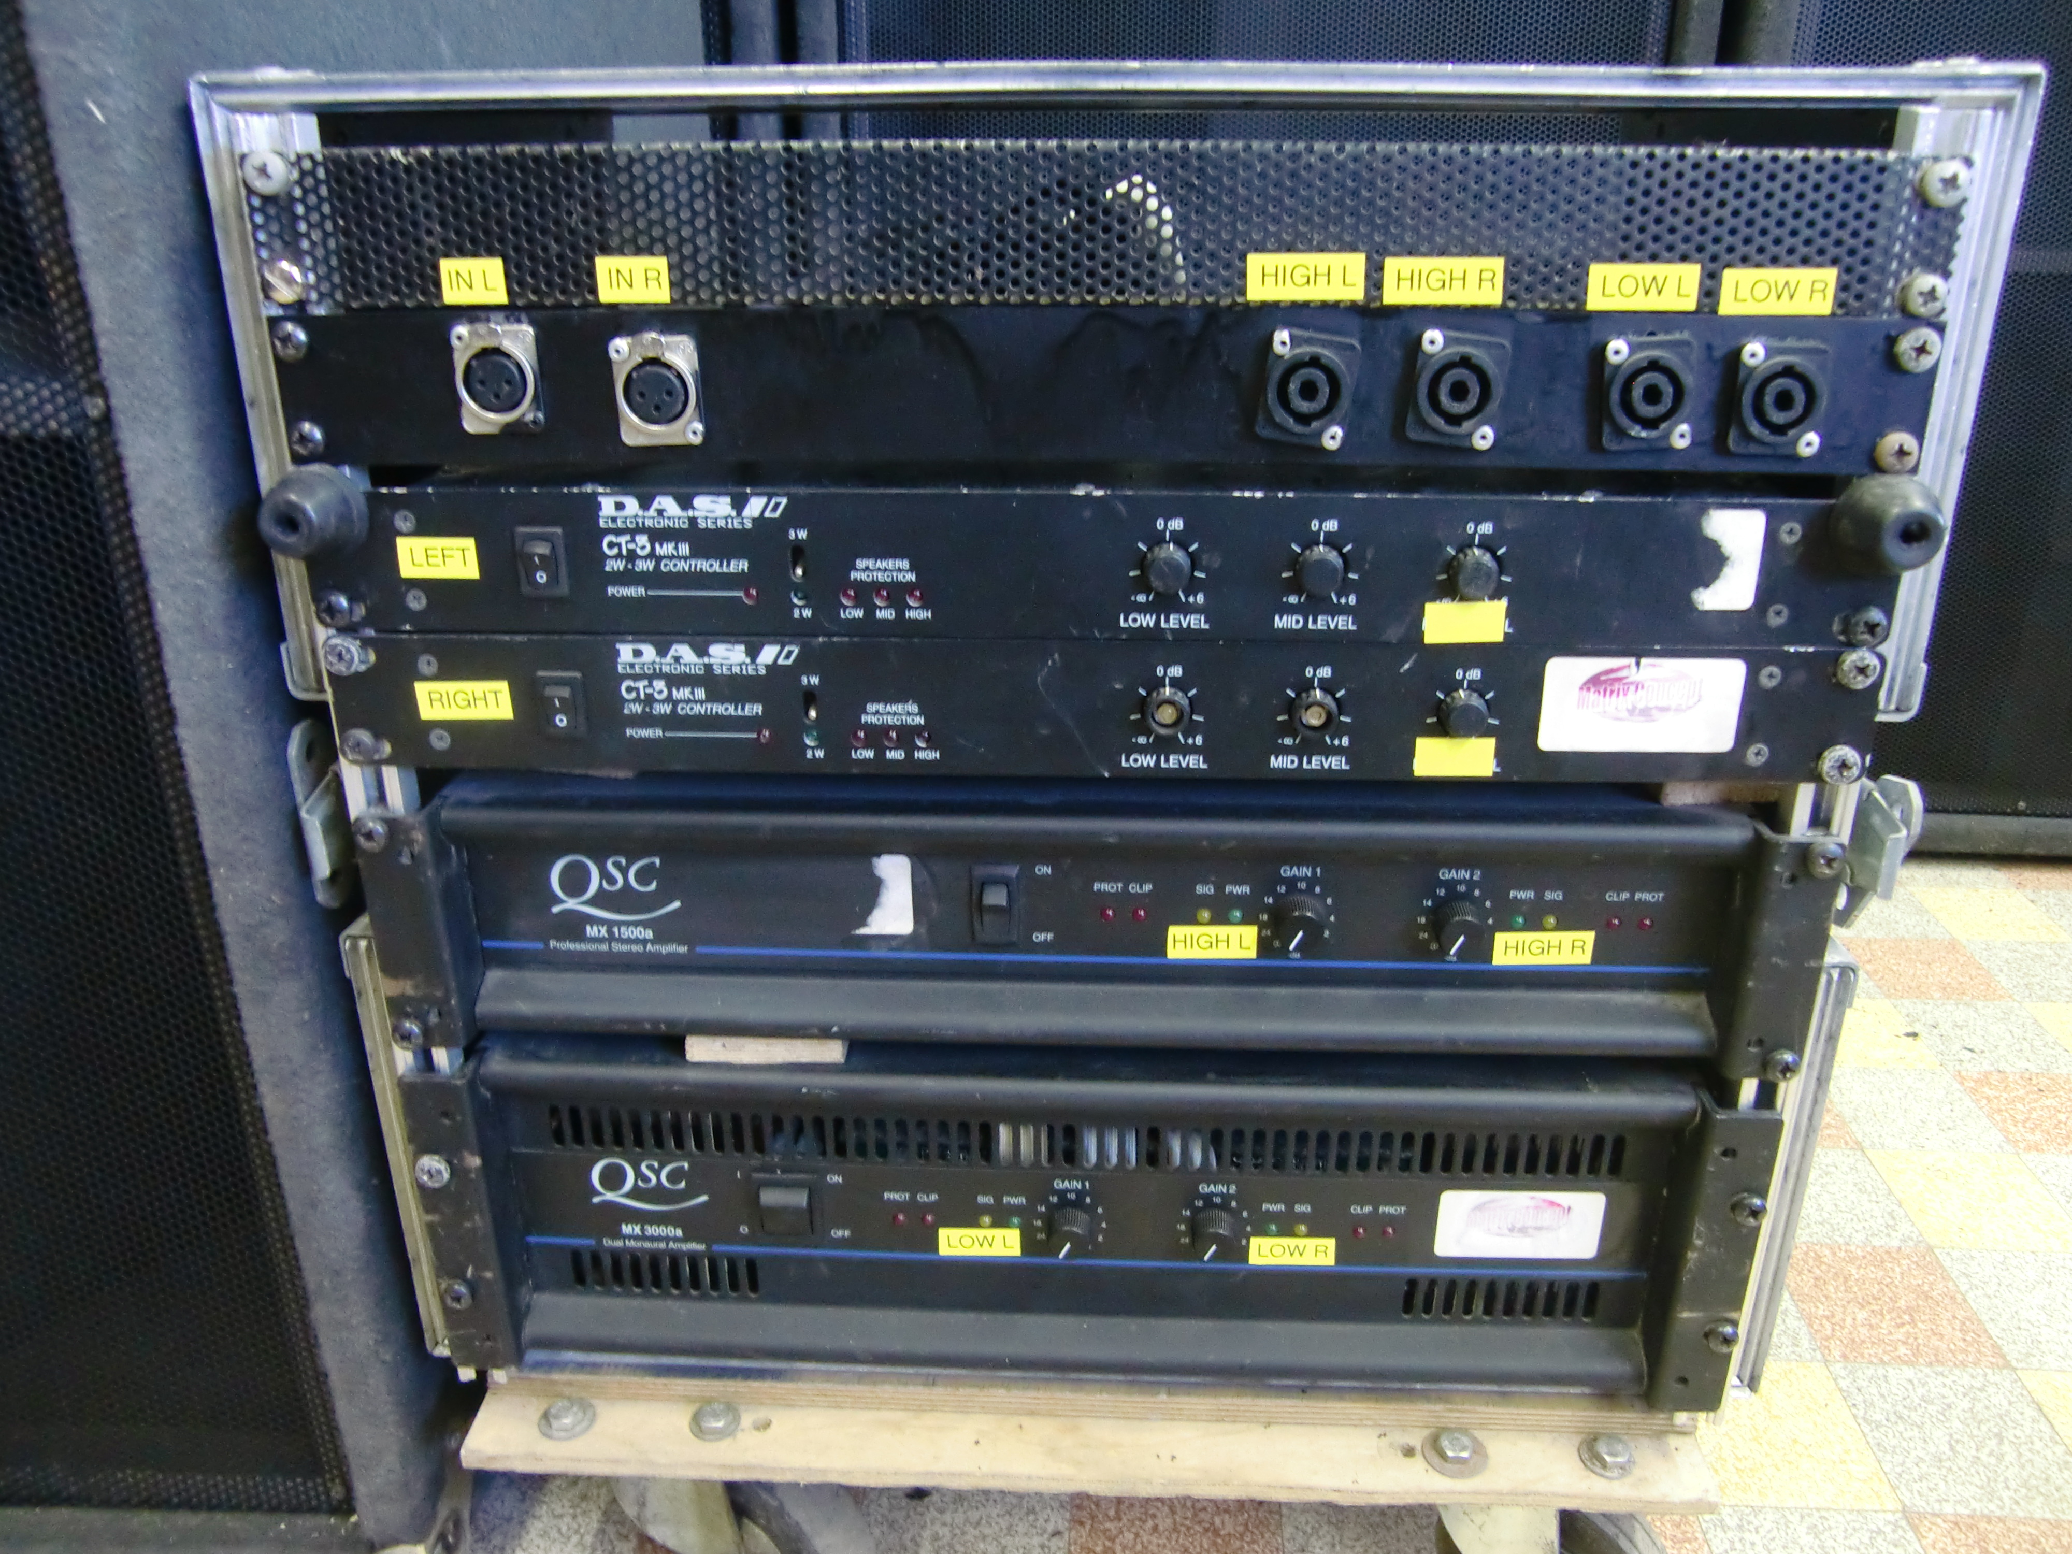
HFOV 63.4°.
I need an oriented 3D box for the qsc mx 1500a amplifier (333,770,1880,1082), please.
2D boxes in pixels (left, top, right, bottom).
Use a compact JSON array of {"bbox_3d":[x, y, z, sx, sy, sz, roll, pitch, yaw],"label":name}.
[{"bbox_3d":[0.026,-0.028,0.759,0.483,0.088,0.440,1,23,2],"label":"qsc mx 1500a amplifier"}]

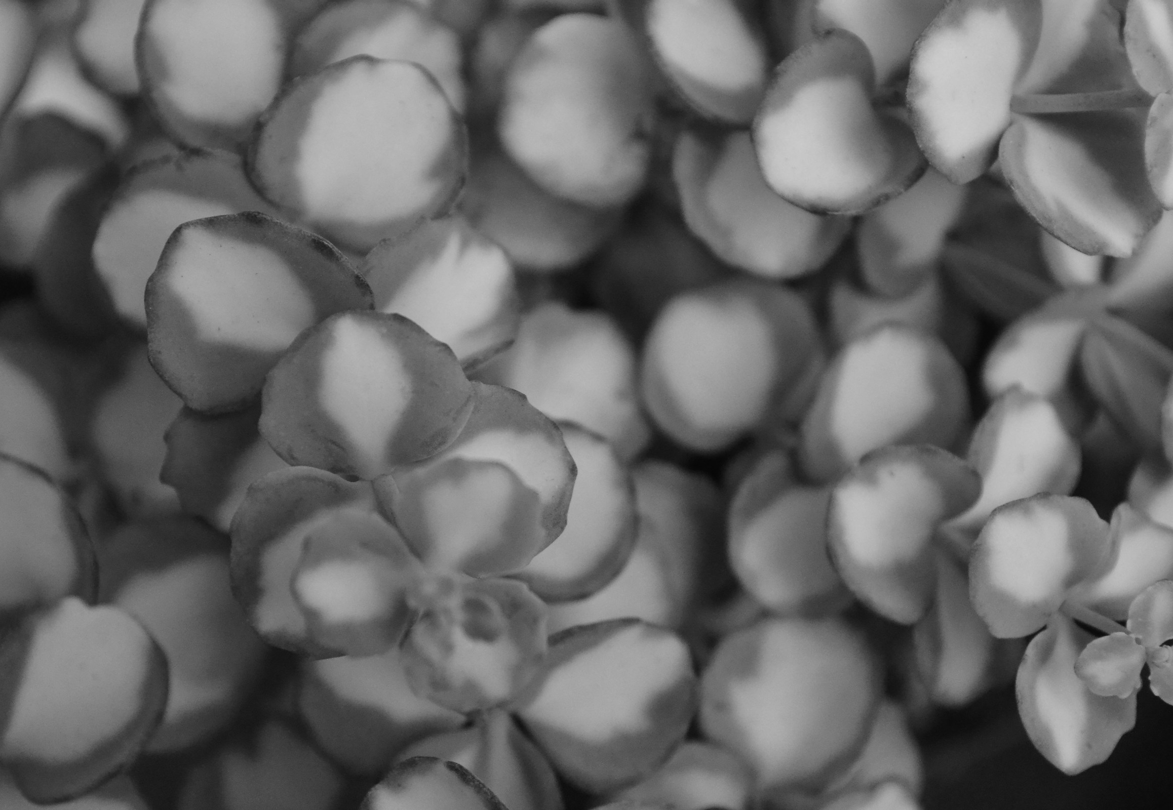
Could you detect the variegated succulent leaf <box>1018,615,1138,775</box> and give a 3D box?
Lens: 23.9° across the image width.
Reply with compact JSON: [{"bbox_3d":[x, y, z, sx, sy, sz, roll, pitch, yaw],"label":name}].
[{"bbox_3d":[0.052,0.031,0.292,0.013,0.018,0.004,-3,11,0],"label":"variegated succulent leaf"}]

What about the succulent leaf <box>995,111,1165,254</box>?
[{"bbox_3d":[0.054,-0.024,0.302,0.020,0.015,0.006,49,17,-7],"label":"succulent leaf"}]

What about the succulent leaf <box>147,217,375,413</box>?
[{"bbox_3d":[-0.034,-0.010,0.290,0.024,0.005,0.022,27,90,11],"label":"succulent leaf"}]

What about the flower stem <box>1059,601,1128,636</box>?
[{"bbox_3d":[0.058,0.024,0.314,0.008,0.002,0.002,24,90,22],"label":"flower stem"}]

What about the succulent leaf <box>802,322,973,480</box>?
[{"bbox_3d":[0.035,0.000,0.330,0.020,0.006,0.020,0,79,6],"label":"succulent leaf"}]

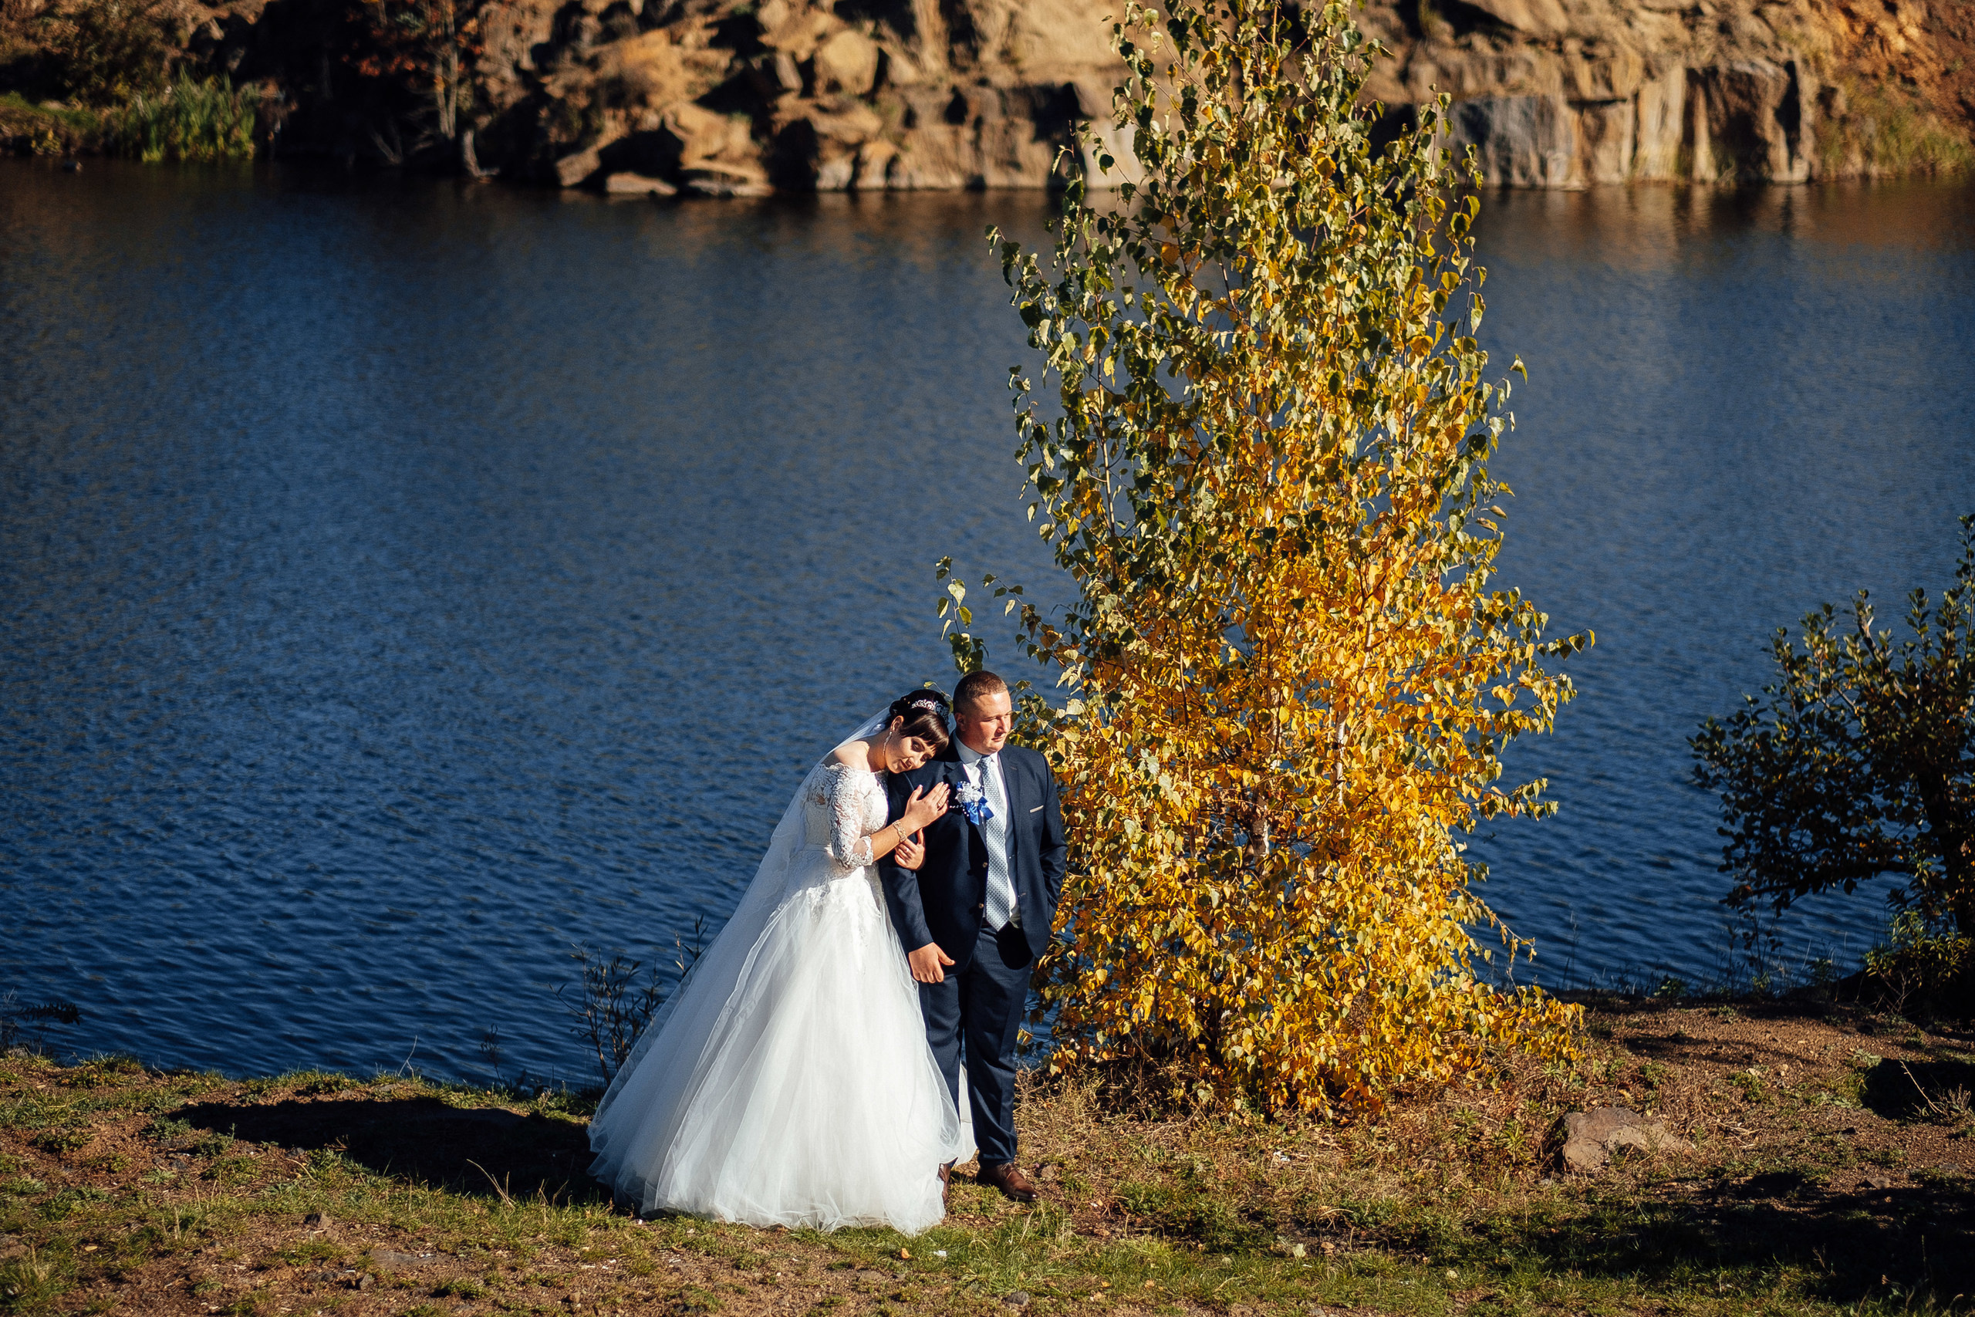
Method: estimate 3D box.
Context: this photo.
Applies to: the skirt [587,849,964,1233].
[{"bbox_3d":[-0.698,1.217,15.402,1.150,1.110,1.280,-10,15,-41],"label":"skirt"}]

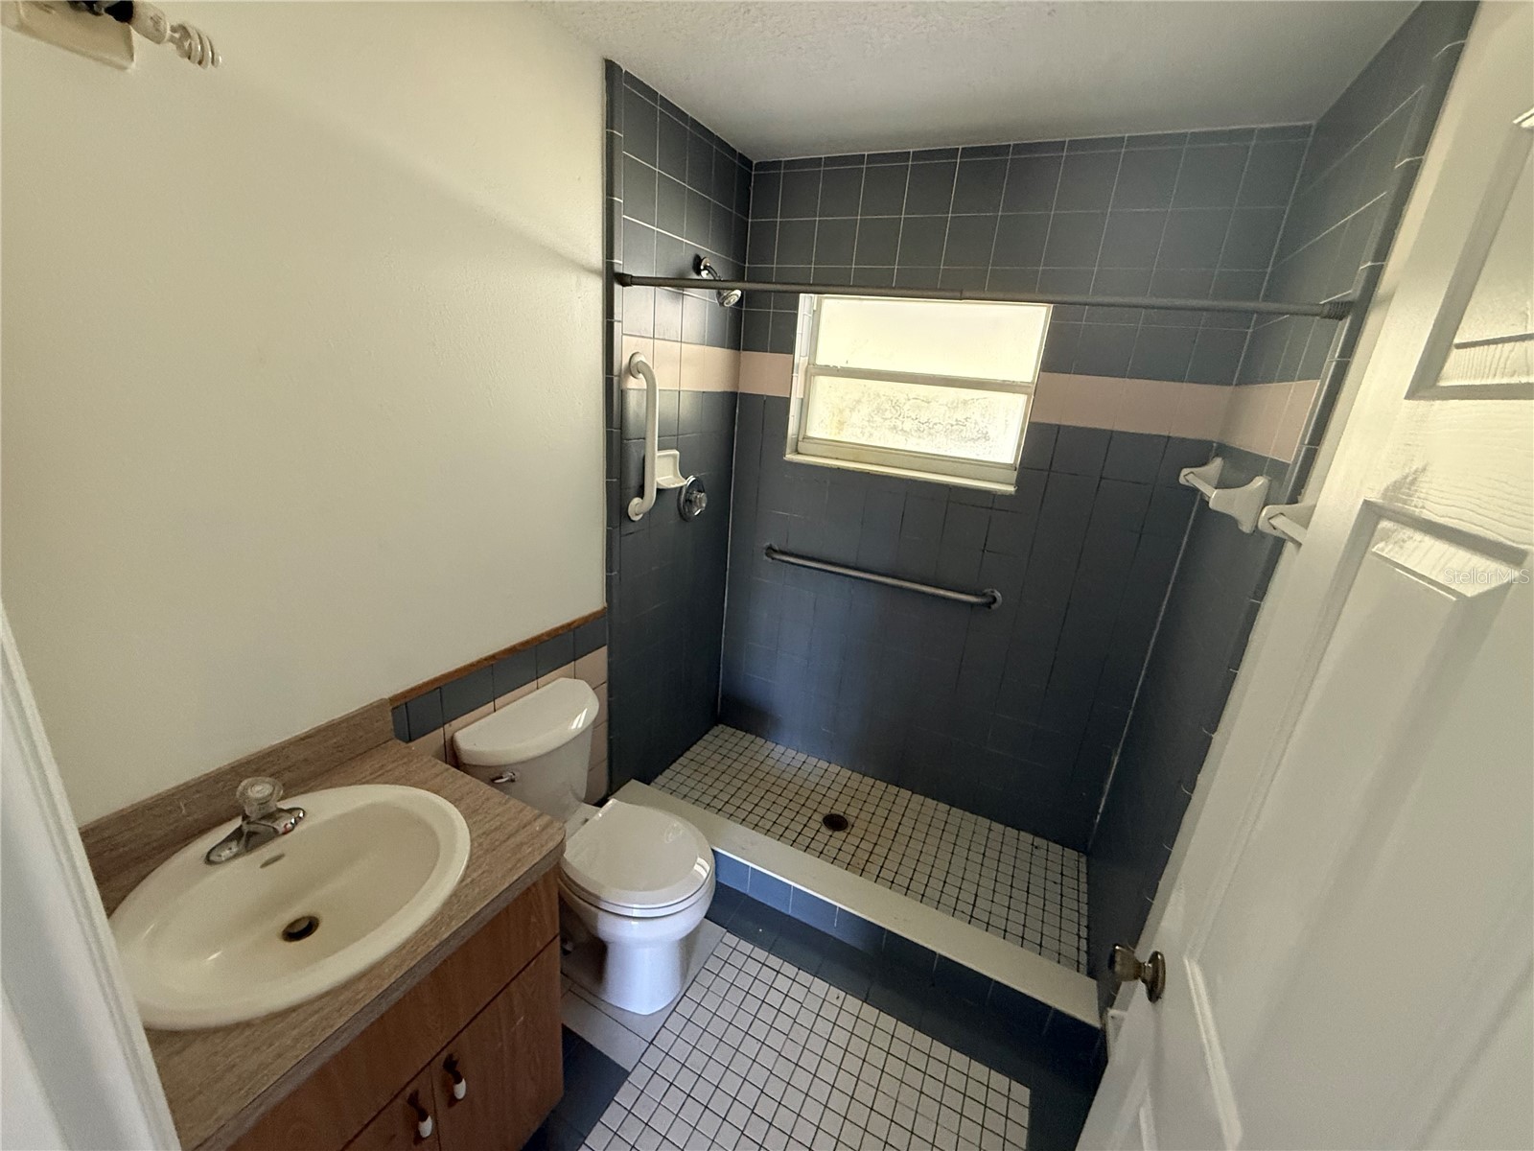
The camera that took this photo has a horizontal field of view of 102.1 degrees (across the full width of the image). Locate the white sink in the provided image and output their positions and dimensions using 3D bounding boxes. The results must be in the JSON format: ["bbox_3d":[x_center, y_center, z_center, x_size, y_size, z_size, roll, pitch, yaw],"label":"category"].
[{"bbox_3d":[-0.772,0.572,1.049,0.488,0.170,0.495,13,20,24],"label":"white sink"}]

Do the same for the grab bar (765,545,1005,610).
[{"bbox_3d":[0.403,0.001,2.397,0.959,0.074,0.066,13,20,24],"label":"grab bar"}]

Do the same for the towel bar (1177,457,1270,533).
[{"bbox_3d":[1.119,-0.218,1.556,0.083,0.123,0.585,13,20,24],"label":"towel bar"}]

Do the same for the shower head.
[{"bbox_3d":[-0.153,-0.971,2.068,0.180,0.165,0.090,13,20,24],"label":"shower head"}]

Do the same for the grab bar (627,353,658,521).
[{"bbox_3d":[-0.387,-0.425,1.982,0.064,0.532,0.078,13,20,24],"label":"grab bar"}]

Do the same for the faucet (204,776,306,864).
[{"bbox_3d":[-0.865,0.422,1.061,0.140,0.105,0.154,13,20,24],"label":"faucet"}]

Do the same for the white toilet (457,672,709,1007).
[{"bbox_3d":[-0.454,0.780,1.716,0.640,0.765,0.440,12,19,21],"label":"white toilet"}]

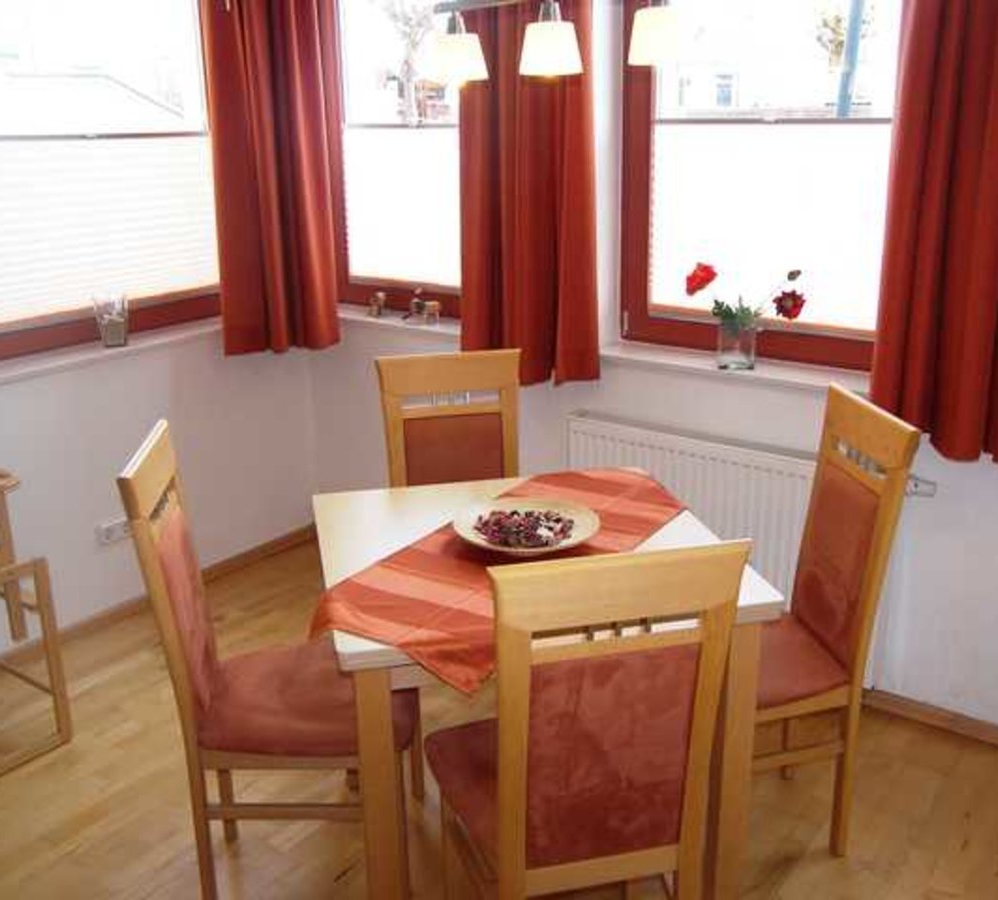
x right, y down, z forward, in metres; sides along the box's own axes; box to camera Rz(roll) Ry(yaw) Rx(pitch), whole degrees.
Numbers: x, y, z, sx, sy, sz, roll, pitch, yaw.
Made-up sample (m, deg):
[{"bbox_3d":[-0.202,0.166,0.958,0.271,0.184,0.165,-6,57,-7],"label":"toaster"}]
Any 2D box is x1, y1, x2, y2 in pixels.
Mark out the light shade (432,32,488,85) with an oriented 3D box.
[{"bbox_3d":[-0.081,-0.793,2.170,0.116,0.098,0.116,-1,18,0],"label":"light shade"}]

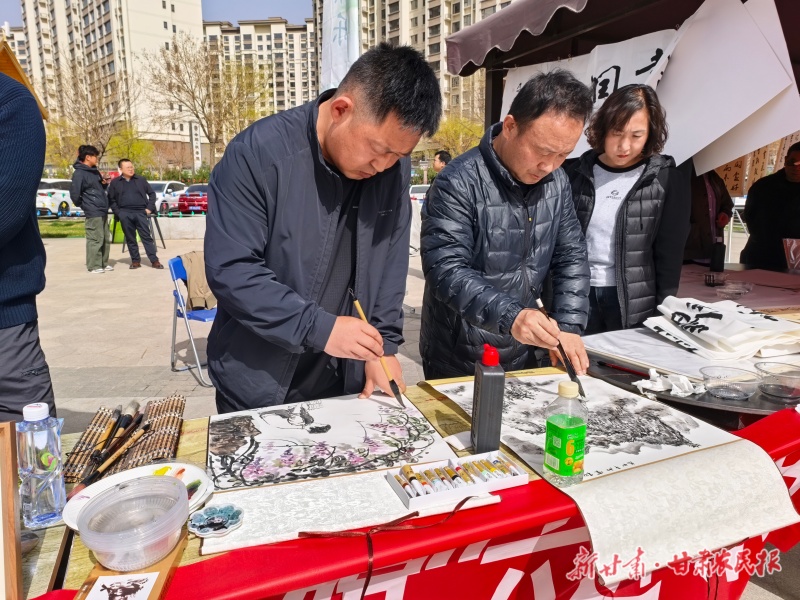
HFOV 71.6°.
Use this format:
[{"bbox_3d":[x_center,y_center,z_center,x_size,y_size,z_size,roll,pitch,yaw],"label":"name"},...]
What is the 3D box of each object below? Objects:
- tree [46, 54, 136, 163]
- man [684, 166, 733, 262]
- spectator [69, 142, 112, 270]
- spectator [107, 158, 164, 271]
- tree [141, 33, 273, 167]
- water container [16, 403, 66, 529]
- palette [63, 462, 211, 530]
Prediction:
[{"bbox_3d":[-17.937,-9.805,32.456,4.646,8.753,4.413,0,11,0],"label":"tree"},{"bbox_3d":[2.154,-0.446,3.981,0.500,1.660,0.320,2,12,12],"label":"man"},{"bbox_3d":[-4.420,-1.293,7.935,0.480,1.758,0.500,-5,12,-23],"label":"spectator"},{"bbox_3d":[-4.220,-1.357,8.845,0.660,1.720,0.380,-5,12,-27],"label":"spectator"},{"bbox_3d":[-11.044,-10.108,31.874,7.066,9.578,6.713,0,11,0],"label":"tree"},{"bbox_3d":[-0.512,0.232,0.788,0.053,0.174,0.051,-4,12,-21],"label":"water container"},{"bbox_3d":[-0.380,0.293,0.820,0.200,0.020,0.200,0,10,0],"label":"palette"}]

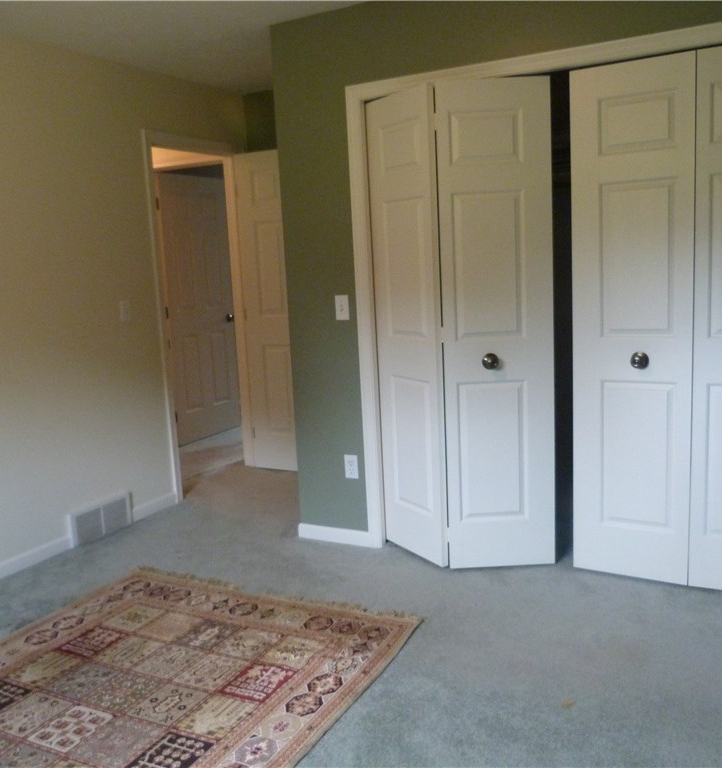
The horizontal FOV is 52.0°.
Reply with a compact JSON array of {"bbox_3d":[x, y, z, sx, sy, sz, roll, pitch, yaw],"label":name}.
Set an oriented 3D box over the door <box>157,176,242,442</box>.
[{"bbox_3d":[-1.287,-0.588,5.961,0.040,2.070,0.790,2,10,30],"label":"door"}]

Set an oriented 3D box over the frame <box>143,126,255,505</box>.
[{"bbox_3d":[-0.997,-0.409,4.633,0.150,2.150,0.810,2,10,30],"label":"frame"}]

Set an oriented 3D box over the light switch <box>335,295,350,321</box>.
[{"bbox_3d":[-0.088,-0.352,3.435,0.071,0.115,0.010,1,10,26],"label":"light switch"}]

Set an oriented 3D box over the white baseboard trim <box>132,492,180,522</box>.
[{"bbox_3d":[-1.180,0.708,4.268,0.016,0.072,0.370,2,10,30],"label":"white baseboard trim"}]

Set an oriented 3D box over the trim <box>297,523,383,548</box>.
[{"bbox_3d":[-0.103,0.746,3.640,0.440,0.076,0.016,1,10,26],"label":"trim"}]

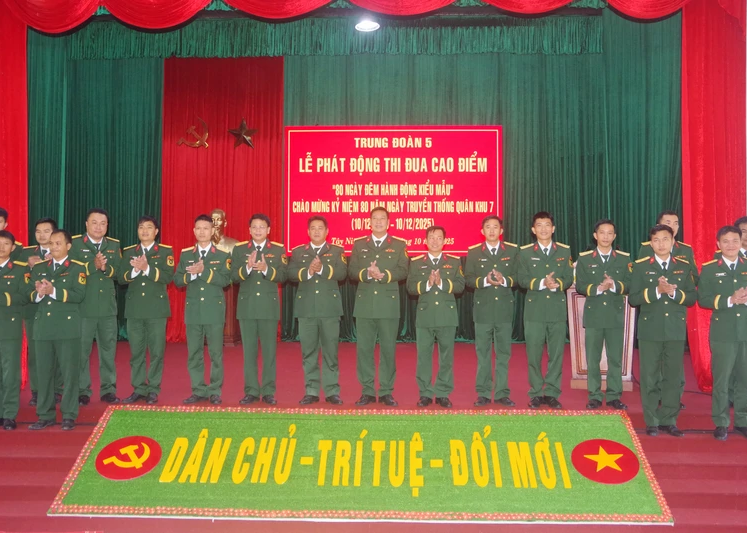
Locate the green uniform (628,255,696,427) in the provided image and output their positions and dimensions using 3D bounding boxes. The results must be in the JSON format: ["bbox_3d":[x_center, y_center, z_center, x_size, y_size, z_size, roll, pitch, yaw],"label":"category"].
[{"bbox_3d":[2.408,0.644,5.727,0.567,1.466,0.380,0,-1,14],"label":"green uniform"}]

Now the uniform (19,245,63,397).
[{"bbox_3d":[-2.941,0.492,6.174,0.467,1.384,0.380,0,-1,-9],"label":"uniform"}]

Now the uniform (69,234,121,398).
[{"bbox_3d":[-2.496,0.453,6.190,0.477,1.488,0.420,0,0,-6],"label":"uniform"}]

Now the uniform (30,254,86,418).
[{"bbox_3d":[-2.747,0.632,6.000,0.460,1.420,0.360,0,-1,1],"label":"uniform"}]

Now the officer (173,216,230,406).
[{"bbox_3d":[-1.549,0.377,6.250,0.490,1.700,0.400,0,-1,-4],"label":"officer"}]

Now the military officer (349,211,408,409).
[{"bbox_3d":[0.044,0.345,6.070,0.529,1.762,0.460,0,0,2],"label":"military officer"}]

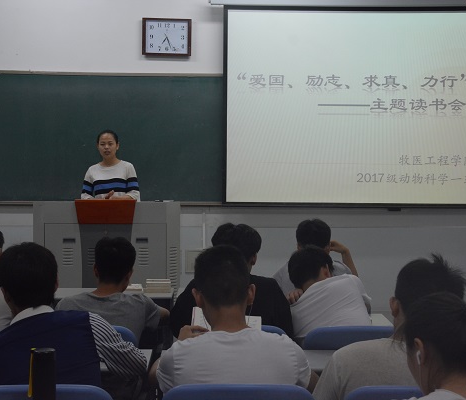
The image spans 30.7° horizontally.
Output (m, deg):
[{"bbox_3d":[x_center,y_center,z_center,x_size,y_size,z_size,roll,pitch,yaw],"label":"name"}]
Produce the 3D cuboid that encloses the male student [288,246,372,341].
[{"bbox_3d":[0.435,0.779,3.994,0.445,1.133,0.700,0,3,-14],"label":"male student"}]

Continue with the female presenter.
[{"bbox_3d":[-0.949,0.254,6.571,0.460,1.580,0.340,0,3,-8],"label":"female presenter"}]

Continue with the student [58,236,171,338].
[{"bbox_3d":[-0.540,0.750,3.890,0.500,1.185,0.700,1,3,0],"label":"student"}]

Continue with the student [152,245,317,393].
[{"bbox_3d":[-0.011,0.766,3.032,0.533,1.261,0.700,0,3,-3],"label":"student"}]

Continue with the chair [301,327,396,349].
[{"bbox_3d":[0.535,0.944,3.878,0.480,0.818,0.520,0,3,-3],"label":"chair"}]

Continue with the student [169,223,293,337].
[{"bbox_3d":[-0.018,0.718,3.911,0.542,1.256,0.700,0,3,-3],"label":"student"}]

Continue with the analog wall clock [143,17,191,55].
[{"bbox_3d":[-0.589,-1.452,7.580,0.438,0.323,0.050,0,3,-3],"label":"analog wall clock"}]

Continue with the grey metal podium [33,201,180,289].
[{"bbox_3d":[-0.894,0.534,6.158,1.030,1.080,0.700,0,3,-3],"label":"grey metal podium"}]

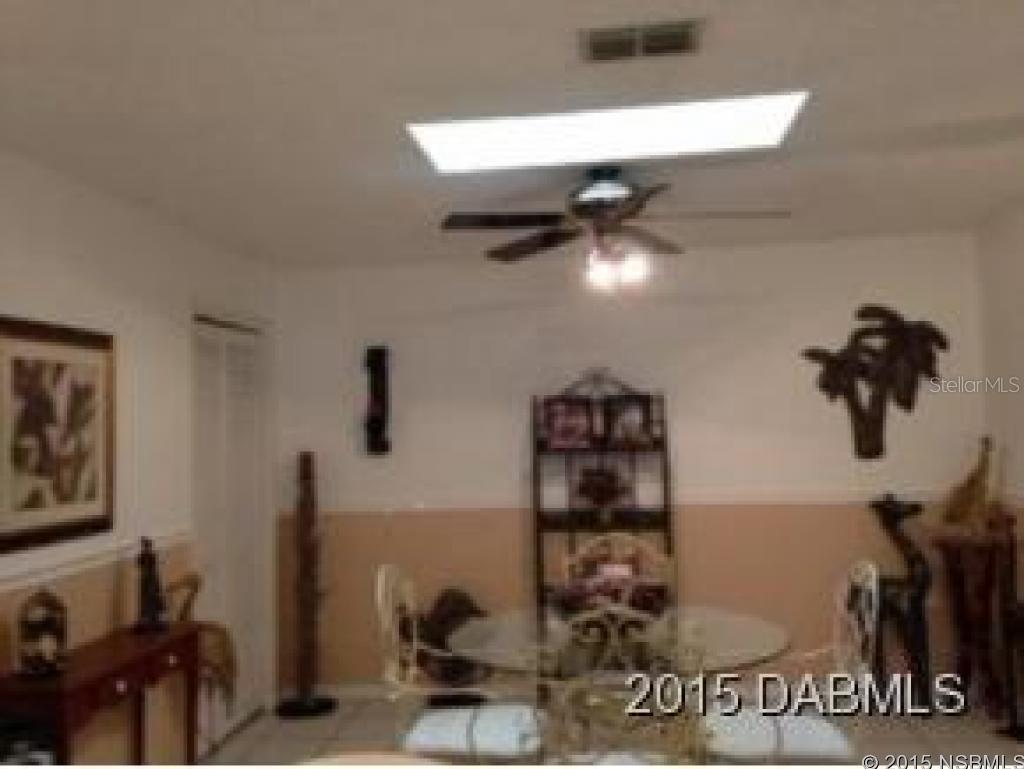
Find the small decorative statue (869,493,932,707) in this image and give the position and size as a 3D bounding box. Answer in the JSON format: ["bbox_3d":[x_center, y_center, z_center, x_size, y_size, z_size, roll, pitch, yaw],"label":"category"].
[{"bbox_3d":[1.965,1.097,5.028,0.360,1.090,0.200,-2,-3,21],"label":"small decorative statue"}]

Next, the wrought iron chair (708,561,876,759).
[{"bbox_3d":[0.912,1.099,3.251,0.570,1.000,0.470,-2,-2,6],"label":"wrought iron chair"}]

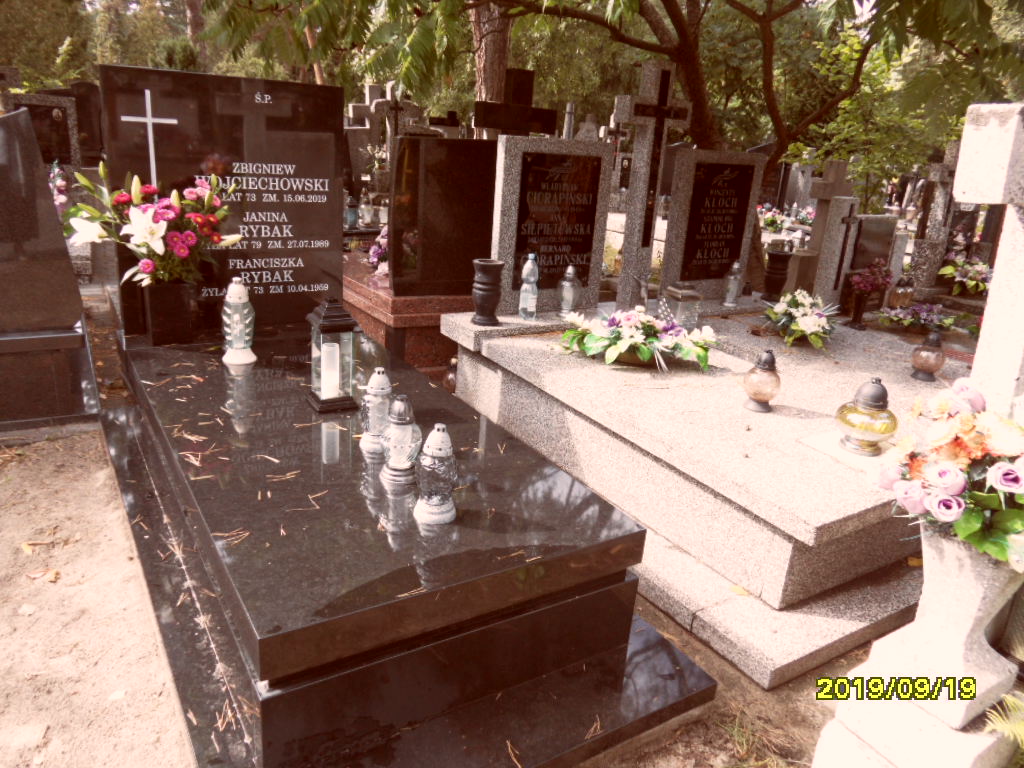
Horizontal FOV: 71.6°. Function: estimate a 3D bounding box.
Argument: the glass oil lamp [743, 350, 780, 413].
[{"bbox_3d":[0.957,-0.017,2.680,0.140,0.225,0.140,-7,20,-33],"label":"glass oil lamp"}]

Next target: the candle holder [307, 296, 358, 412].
[{"bbox_3d":[-0.547,-0.100,2.150,0.150,0.319,0.150,-7,22,-31],"label":"candle holder"}]

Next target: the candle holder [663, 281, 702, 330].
[{"bbox_3d":[0.927,-0.422,3.856,0.145,0.235,0.145,-7,20,-33],"label":"candle holder"}]

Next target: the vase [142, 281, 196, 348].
[{"bbox_3d":[-1.258,-0.272,2.607,0.140,0.231,0.149,-8,24,-33],"label":"vase"}]

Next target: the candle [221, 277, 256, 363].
[{"bbox_3d":[-0.950,-0.224,2.455,0.122,0.285,0.122,-7,22,-31],"label":"candle"}]

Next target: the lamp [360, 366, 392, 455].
[{"bbox_3d":[-0.358,0.065,1.870,0.093,0.224,0.093,-7,22,-31],"label":"lamp"}]

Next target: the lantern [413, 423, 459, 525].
[{"bbox_3d":[-0.168,0.197,1.612,0.097,0.228,0.097,4,17,-1],"label":"lantern"}]

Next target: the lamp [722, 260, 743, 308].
[{"bbox_3d":[1.454,-0.655,4.643,0.115,0.277,0.115,-7,22,-31],"label":"lamp"}]

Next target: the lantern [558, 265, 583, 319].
[{"bbox_3d":[0.299,-0.490,3.722,0.127,0.258,0.127,4,17,-1],"label":"lantern"}]

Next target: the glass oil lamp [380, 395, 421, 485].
[{"bbox_3d":[-0.268,0.129,1.721,0.100,0.217,0.100,4,19,-1],"label":"glass oil lamp"}]

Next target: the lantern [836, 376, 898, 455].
[{"bbox_3d":[1.292,0.109,2.526,0.222,0.257,0.222,-7,22,-31],"label":"lantern"}]

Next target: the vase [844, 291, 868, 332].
[{"bbox_3d":[2.202,-0.469,4.485,0.140,0.219,0.140,-7,22,-31],"label":"vase"}]

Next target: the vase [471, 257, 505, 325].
[{"bbox_3d":[-0.116,-0.469,3.663,0.172,0.315,0.172,4,19,-1],"label":"vase"}]

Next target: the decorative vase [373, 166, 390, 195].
[{"bbox_3d":[-1.258,-1.973,6.900,0.190,0.270,0.190,-8,24,-33],"label":"decorative vase"}]

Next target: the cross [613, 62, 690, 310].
[{"bbox_3d":[0.785,-1.124,4.159,0.450,1.370,0.120,-7,22,-31],"label":"cross"}]

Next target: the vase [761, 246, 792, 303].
[{"bbox_3d":[1.705,-0.704,4.585,0.144,0.328,0.144,-8,24,-33],"label":"vase"}]

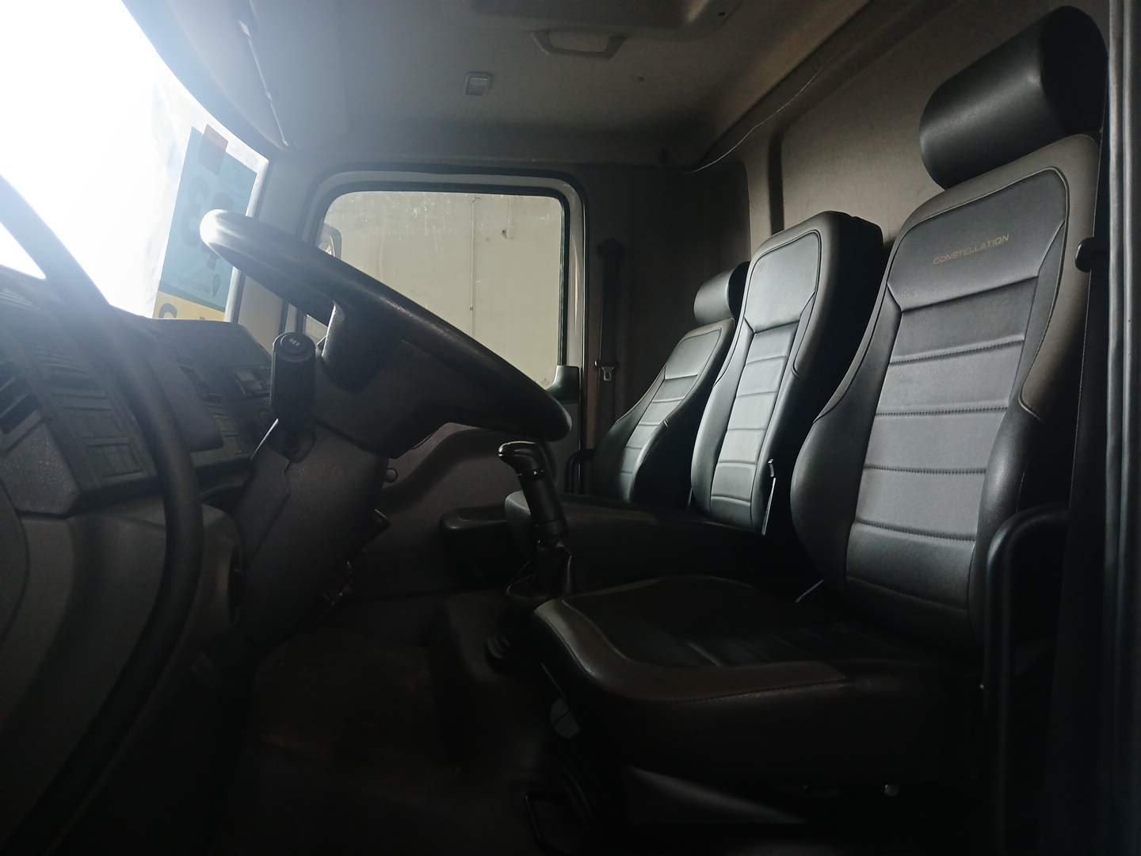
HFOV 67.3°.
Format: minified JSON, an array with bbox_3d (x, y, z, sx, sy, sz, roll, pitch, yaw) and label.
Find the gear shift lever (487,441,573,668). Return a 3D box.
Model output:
[{"bbox_3d":[-0.061,0.204,1.375,0.135,0.360,0.120,-2,-1,-12],"label":"gear shift lever"}]

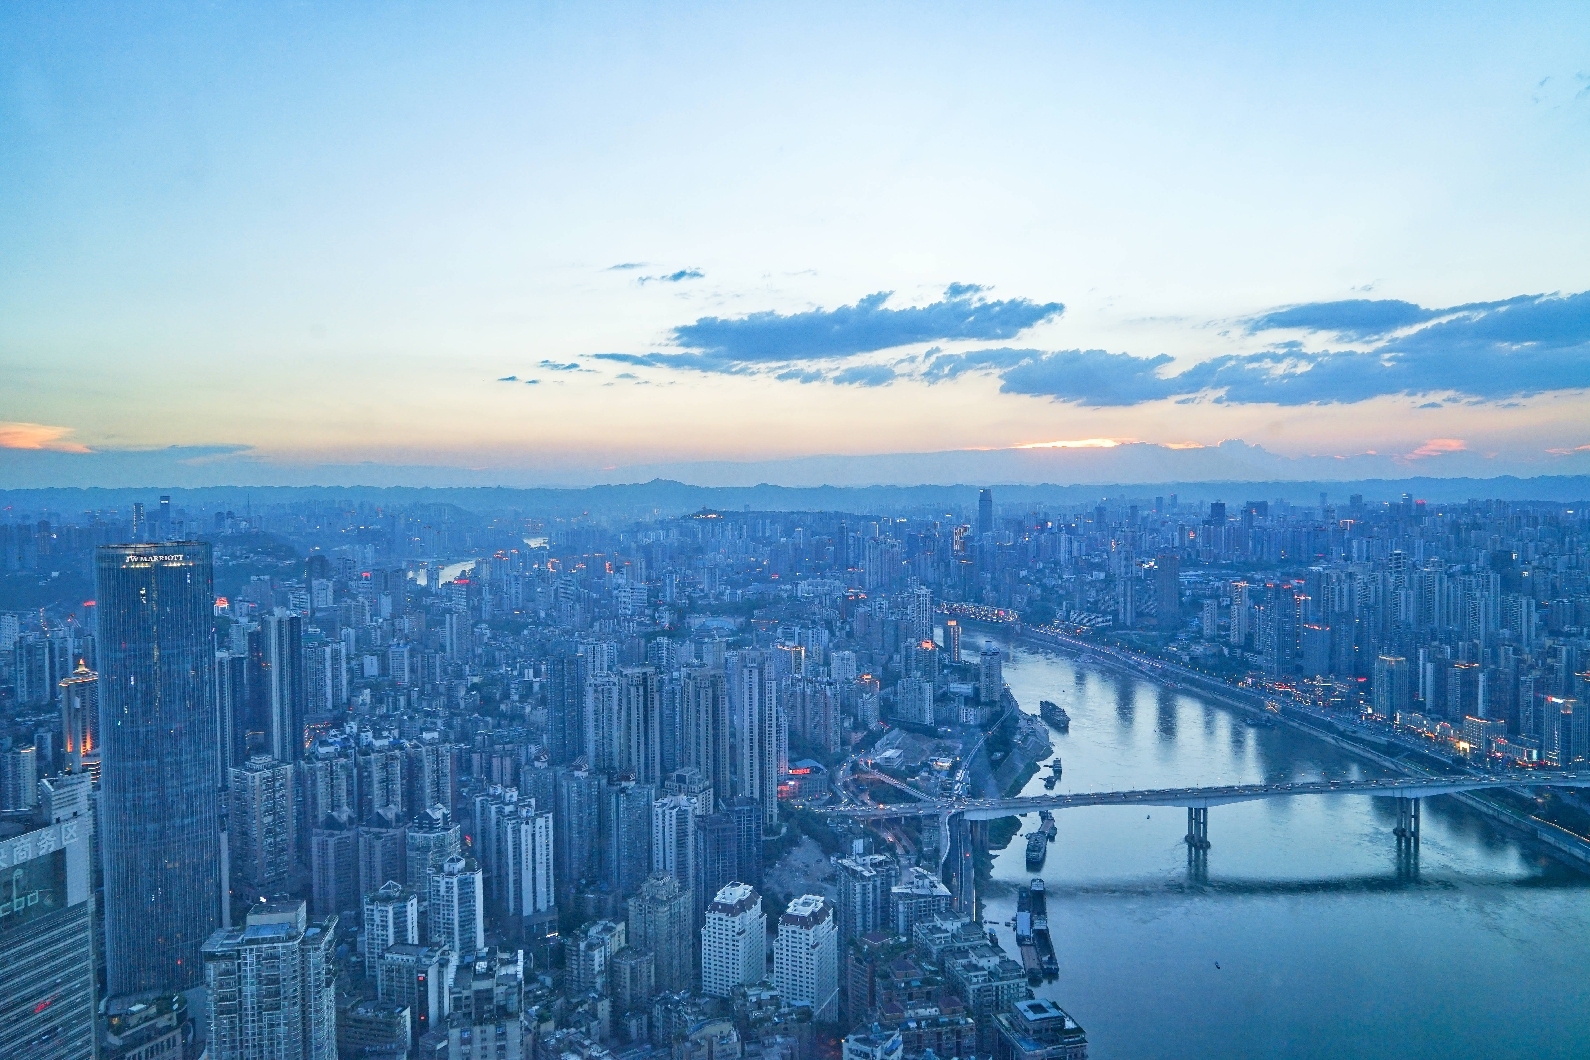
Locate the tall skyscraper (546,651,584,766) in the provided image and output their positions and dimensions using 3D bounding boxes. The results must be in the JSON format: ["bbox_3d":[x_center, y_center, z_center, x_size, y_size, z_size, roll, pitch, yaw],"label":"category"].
[{"bbox_3d":[-273.690,210.680,1262.370,37.000,131.800,28.000,-1,2,-18],"label":"tall skyscraper"}]

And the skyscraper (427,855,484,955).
[{"bbox_3d":[-227.400,252.700,714.700,29.000,65.100,22.000,0,2,13],"label":"skyscraper"}]

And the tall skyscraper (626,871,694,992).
[{"bbox_3d":[-97.670,288.540,771.690,30.000,78.500,32.000,1,2,36],"label":"tall skyscraper"}]

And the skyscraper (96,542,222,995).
[{"bbox_3d":[-362.800,134.100,605.800,54.000,251.200,40.000,-2,2,-31],"label":"skyscraper"}]

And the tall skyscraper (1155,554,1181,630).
[{"bbox_3d":[933.600,152.700,2646.600,48.000,180.900,36.000,0,2,12],"label":"tall skyscraper"}]

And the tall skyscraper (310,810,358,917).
[{"bbox_3d":[-366.820,263.240,844.830,26.000,81.460,24.000,0,2,14],"label":"tall skyscraper"}]

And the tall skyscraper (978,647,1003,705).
[{"bbox_3d":[344.100,253.780,1864.270,31.000,97.030,26.000,-1,2,-20],"label":"tall skyscraper"}]

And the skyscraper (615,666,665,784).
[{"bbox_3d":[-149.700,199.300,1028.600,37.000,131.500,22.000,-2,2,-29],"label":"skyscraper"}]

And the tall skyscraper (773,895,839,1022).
[{"bbox_3d":[7.210,289.460,723.720,30.500,81.770,40.000,0,2,23],"label":"tall skyscraper"}]

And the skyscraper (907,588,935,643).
[{"bbox_3d":[279.200,193.040,2317.530,34.000,136.410,31.000,-2,2,-32],"label":"skyscraper"}]

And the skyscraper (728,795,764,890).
[{"bbox_3d":[-44.810,274.120,921.320,31.000,86.650,30.000,-1,2,-14],"label":"skyscraper"}]

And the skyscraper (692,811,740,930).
[{"bbox_3d":[-64.780,278.590,877.430,31.000,90.940,30.000,-1,2,-14],"label":"skyscraper"}]

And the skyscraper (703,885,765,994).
[{"bbox_3d":[-41.100,274.000,720.300,30.500,66.800,37.000,0,2,24],"label":"skyscraper"}]

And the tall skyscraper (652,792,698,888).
[{"bbox_3d":[-106.220,273.070,939.270,34.000,78.770,28.000,-1,2,-2],"label":"tall skyscraper"}]

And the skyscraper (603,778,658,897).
[{"bbox_3d":[-149.200,274.400,954.600,34.000,95.100,32.000,-2,2,-41],"label":"skyscraper"}]

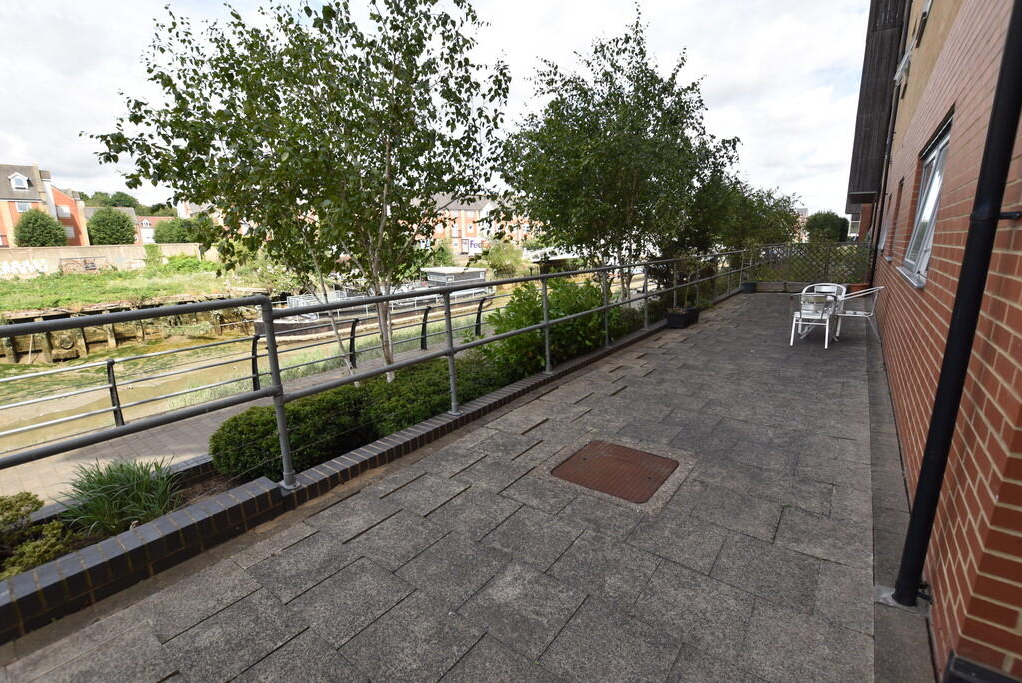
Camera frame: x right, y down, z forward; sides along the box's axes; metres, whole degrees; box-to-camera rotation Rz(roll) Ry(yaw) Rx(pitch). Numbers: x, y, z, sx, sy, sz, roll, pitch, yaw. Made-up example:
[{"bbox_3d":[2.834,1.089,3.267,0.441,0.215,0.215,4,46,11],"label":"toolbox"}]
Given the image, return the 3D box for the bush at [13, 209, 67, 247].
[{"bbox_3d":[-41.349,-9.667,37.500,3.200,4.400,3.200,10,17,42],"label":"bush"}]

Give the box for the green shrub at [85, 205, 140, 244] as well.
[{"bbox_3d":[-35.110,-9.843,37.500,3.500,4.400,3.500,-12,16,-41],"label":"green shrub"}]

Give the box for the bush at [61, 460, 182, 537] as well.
[{"bbox_3d":[-2.127,0.821,2.320,0.480,0.350,0.500,8,16,38],"label":"bush"}]

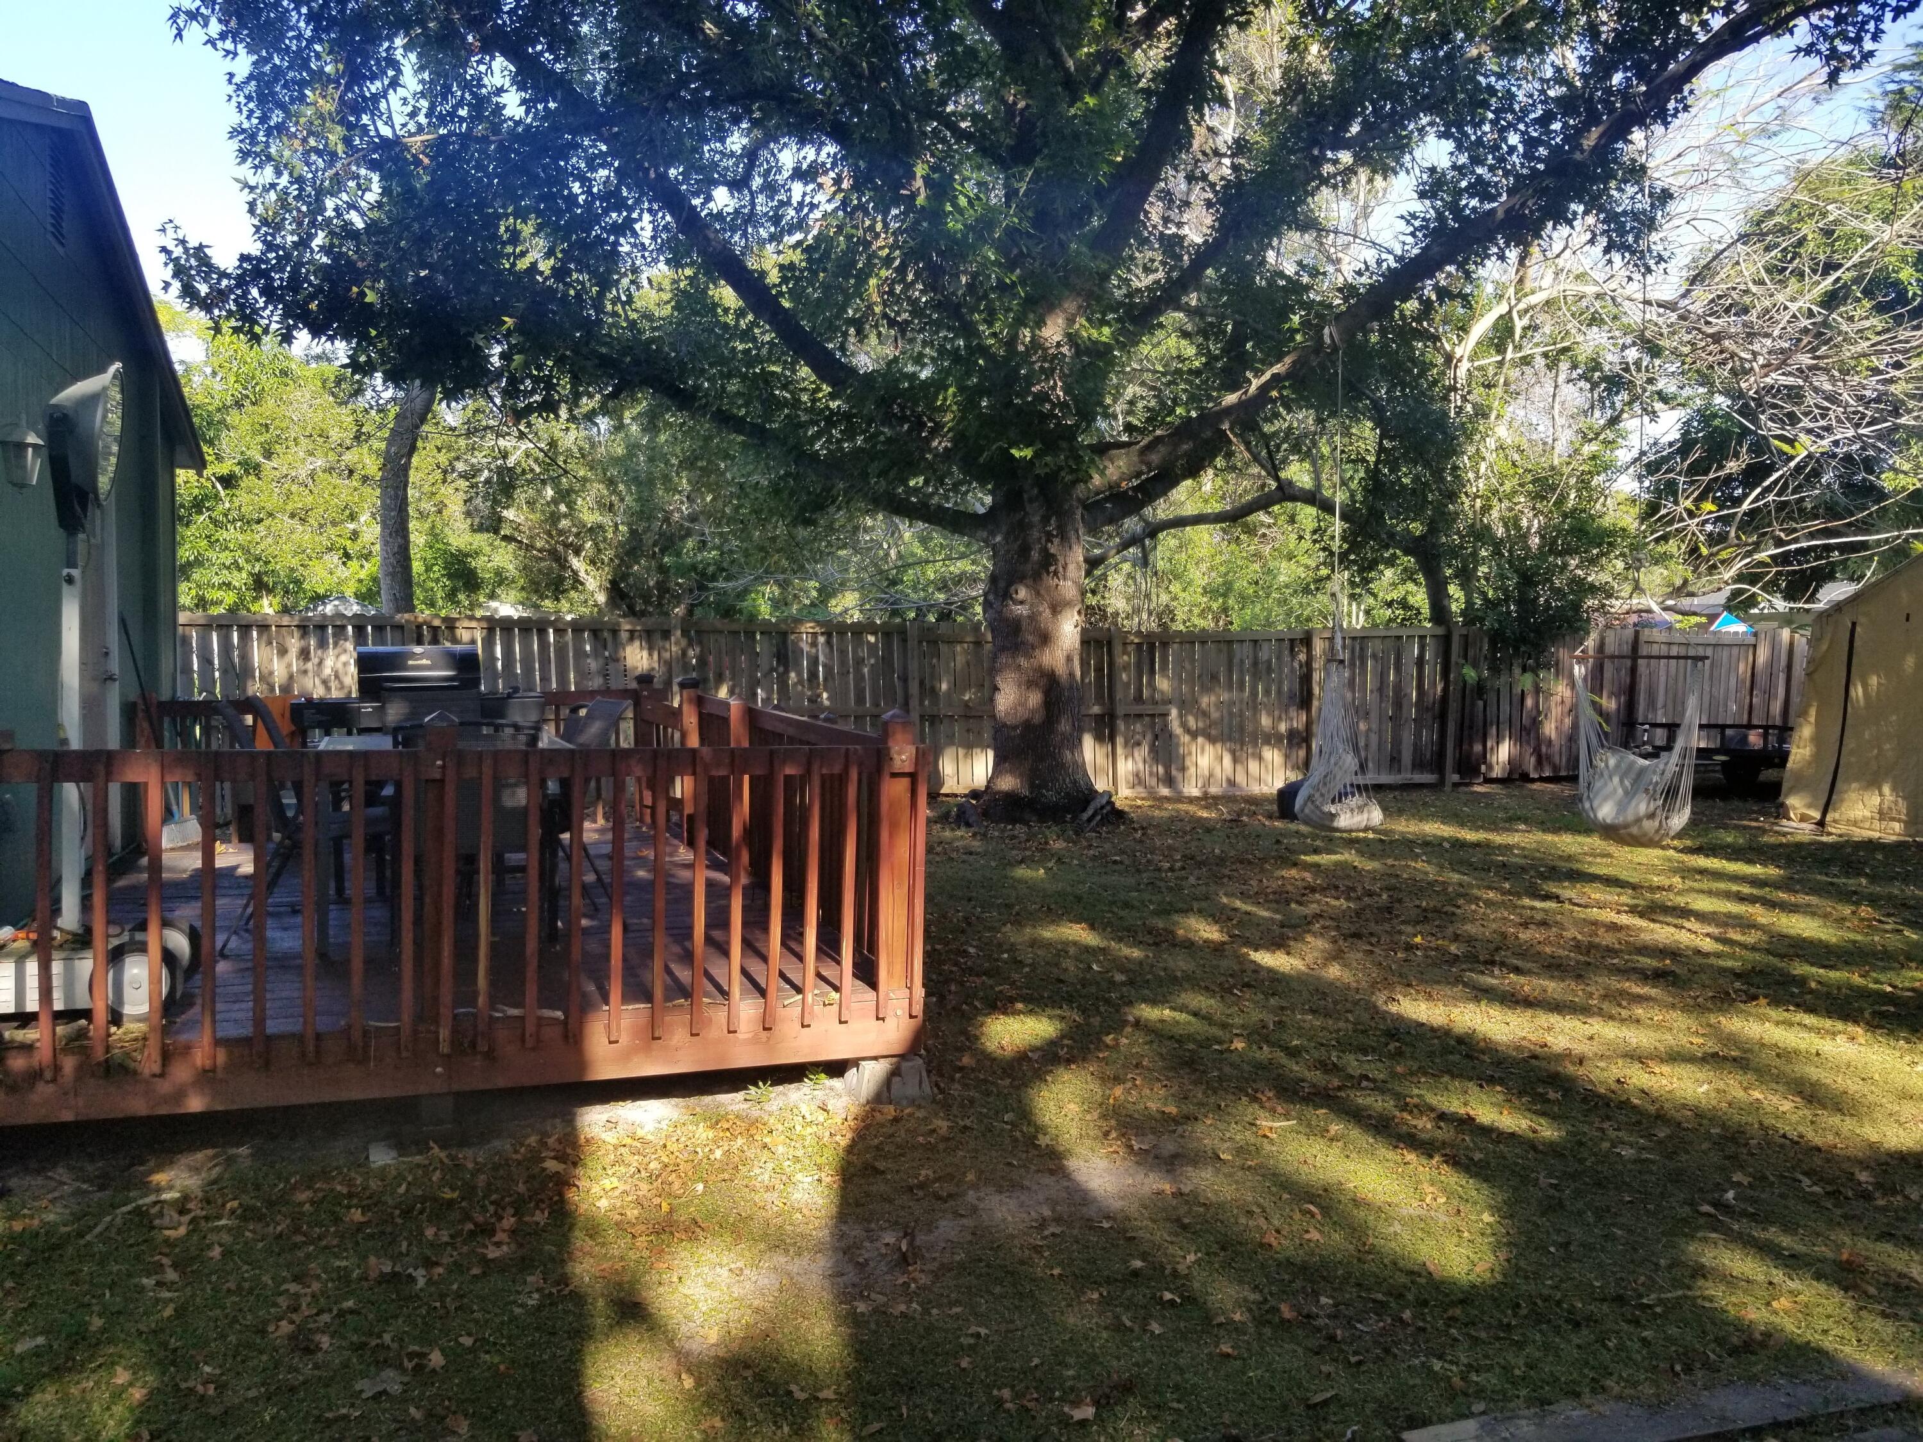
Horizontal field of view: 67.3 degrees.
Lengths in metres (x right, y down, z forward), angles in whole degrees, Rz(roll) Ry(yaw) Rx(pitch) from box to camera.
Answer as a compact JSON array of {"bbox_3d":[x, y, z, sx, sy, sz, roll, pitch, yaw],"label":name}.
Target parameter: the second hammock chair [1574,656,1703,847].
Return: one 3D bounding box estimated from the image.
[{"bbox_3d":[4.931,0.224,10.500,0.700,1.360,0.960,-1,3,-44],"label":"second hammock chair"}]

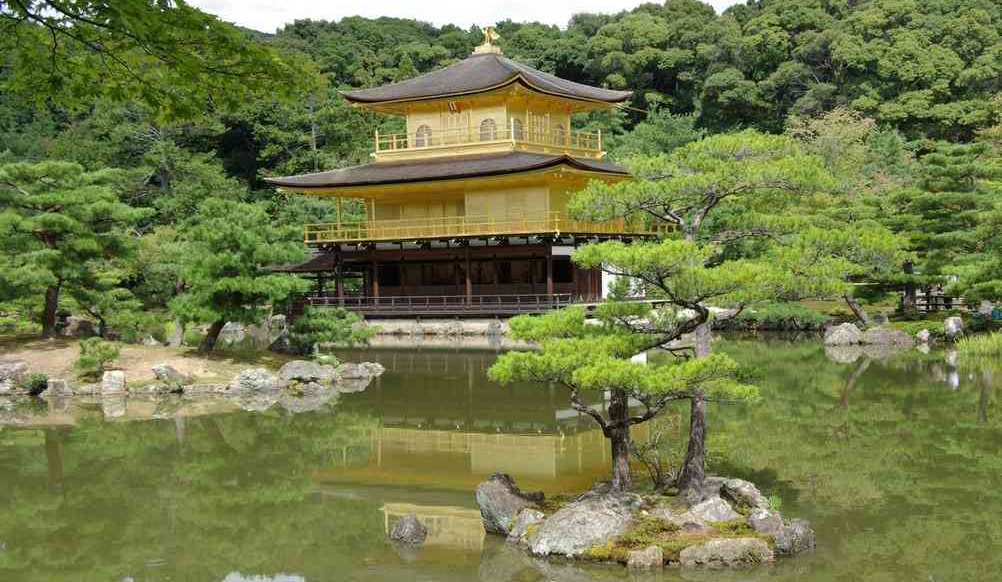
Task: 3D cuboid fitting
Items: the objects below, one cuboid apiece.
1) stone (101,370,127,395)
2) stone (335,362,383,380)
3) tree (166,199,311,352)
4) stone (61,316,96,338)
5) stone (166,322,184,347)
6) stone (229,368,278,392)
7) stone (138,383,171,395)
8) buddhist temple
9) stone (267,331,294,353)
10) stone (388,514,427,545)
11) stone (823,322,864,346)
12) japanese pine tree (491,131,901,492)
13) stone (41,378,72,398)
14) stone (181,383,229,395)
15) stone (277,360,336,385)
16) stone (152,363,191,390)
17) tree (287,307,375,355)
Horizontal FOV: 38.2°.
[{"bbox_3d":[-8.792,2.072,32.850,0.547,0.521,0.450,-1,1,-15],"label":"stone"},{"bbox_3d":[-3.544,1.996,36.100,1.217,0.396,0.750,-1,1,-6],"label":"stone"},{"bbox_3d":[-6.376,-0.390,35.200,3.302,3.666,3.200,-1,1,-10],"label":"tree"},{"bbox_3d":[-11.280,0.962,38.700,0.925,0.549,0.750,-1,1,-16],"label":"stone"},{"bbox_3d":[-10.216,1.365,45.379,0.565,0.753,0.500,-2,1,-13],"label":"stone"},{"bbox_3d":[-5.963,2.156,34.836,1.205,0.578,0.950,-1,1,-10],"label":"stone"},{"bbox_3d":[-7.871,2.215,32.850,0.707,0.251,0.450,-1,1,-14],"label":"stone"},{"bbox_3d":[-0.475,-5.584,68.263,16.283,13.678,13.101,-1,1,34],"label":"buddhist temple"},{"bbox_3d":[-6.456,1.479,42.336,0.820,0.644,0.700,-1,1,-9],"label":"stone"},{"bbox_3d":[-0.867,2.227,13.550,0.355,0.242,0.300,-1,1,-4],"label":"stone"},{"bbox_3d":[11.564,1.469,48.820,1.418,0.760,1.100,-1,1,13],"label":"stone"},{"bbox_3d":[2.018,0.202,15.000,4.100,3.650,3.300,-1,1,8],"label":"japanese pine tree"},{"bbox_3d":[-9.959,2.184,32.400,0.686,0.383,0.500,-1,1,-17],"label":"stone"},{"bbox_3d":[-6.973,2.293,34.006,1.129,0.282,0.600,-2,1,-12],"label":"stone"},{"bbox_3d":[-4.559,1.937,34.000,1.420,0.576,1.000,-1,1,-8],"label":"stone"},{"bbox_3d":[-7.576,1.933,33.300,0.876,0.463,0.600,-1,1,-13],"label":"stone"},{"bbox_3d":[-4.993,1.193,42.594,2.533,1.385,2.000,-1,1,-7],"label":"tree"}]

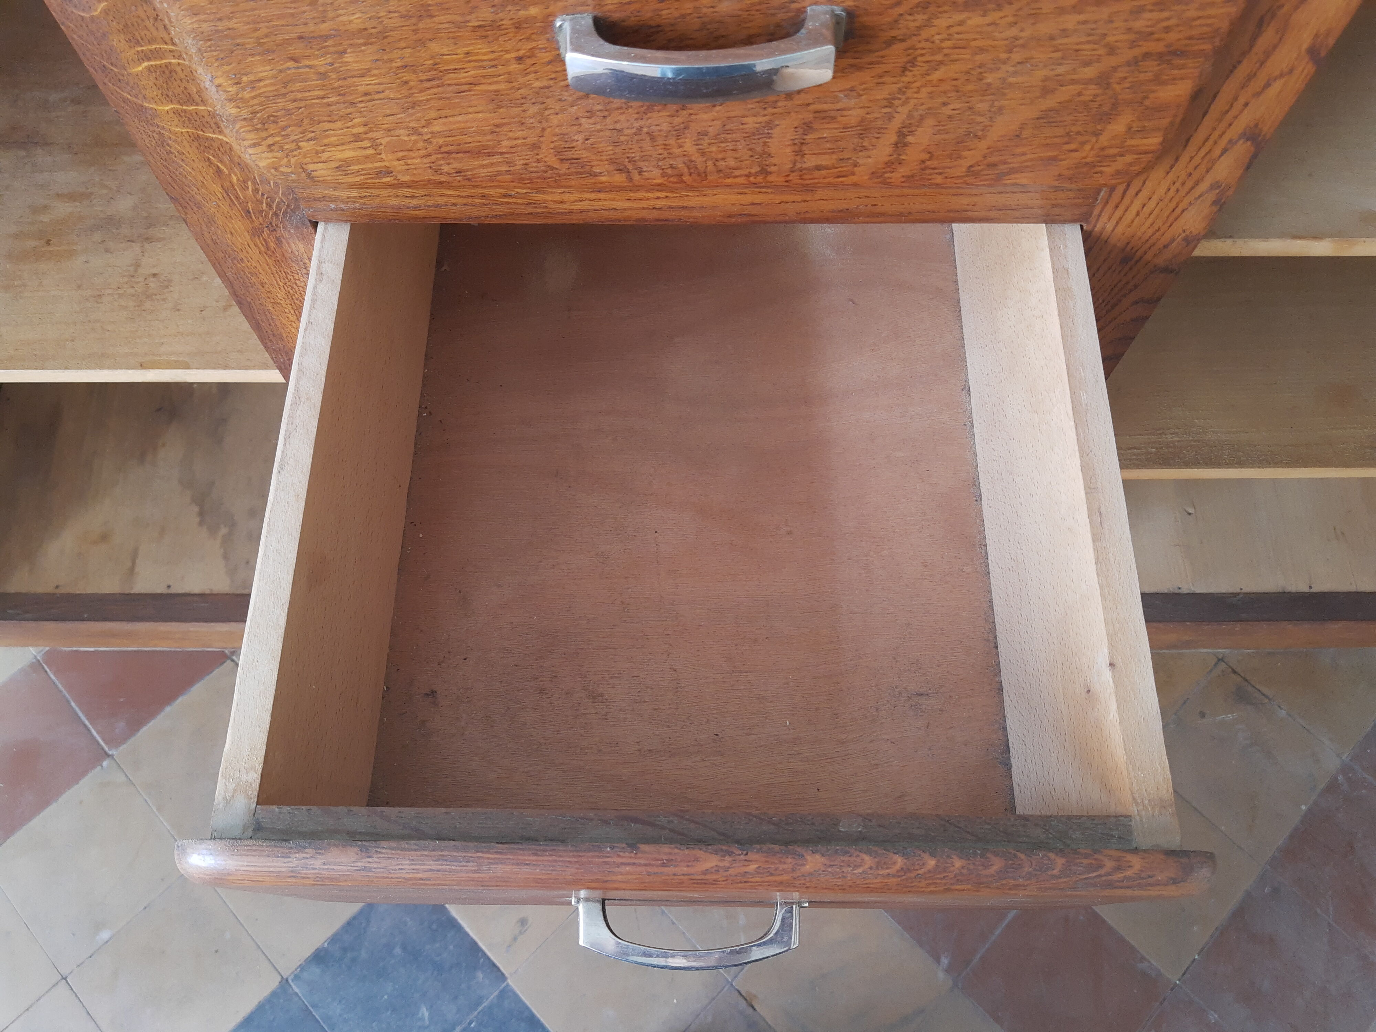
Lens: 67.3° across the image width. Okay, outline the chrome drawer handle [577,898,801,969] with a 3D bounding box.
[{"bbox_3d":[0.001,0.193,0.483,0.104,0.018,0.034,0,66,0],"label":"chrome drawer handle"}]

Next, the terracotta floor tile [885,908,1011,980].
[{"bbox_3d":[0.267,0.366,1.081,0.156,0.012,0.156,-42,73,-17],"label":"terracotta floor tile"}]

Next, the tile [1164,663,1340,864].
[{"bbox_3d":[0.600,0.265,1.126,0.156,0.012,0.156,-42,73,-17],"label":"tile"}]

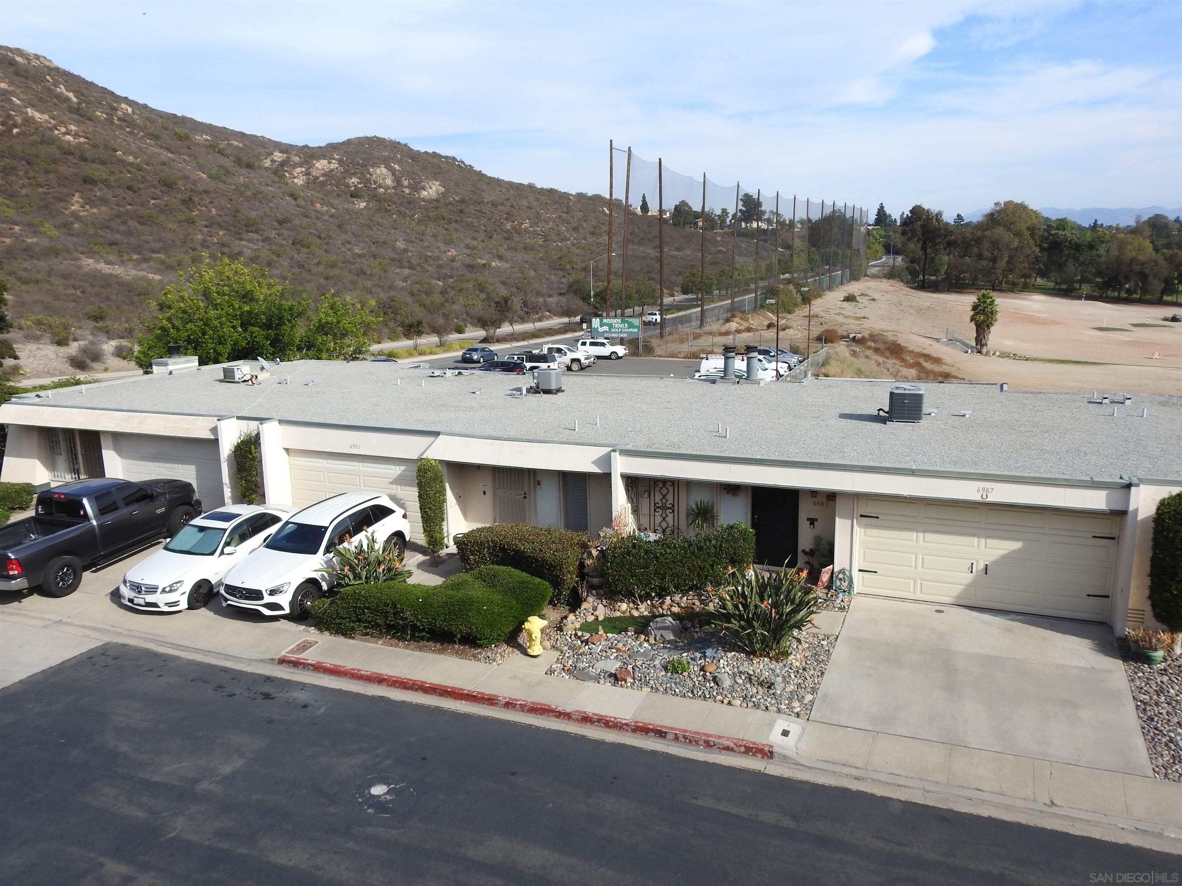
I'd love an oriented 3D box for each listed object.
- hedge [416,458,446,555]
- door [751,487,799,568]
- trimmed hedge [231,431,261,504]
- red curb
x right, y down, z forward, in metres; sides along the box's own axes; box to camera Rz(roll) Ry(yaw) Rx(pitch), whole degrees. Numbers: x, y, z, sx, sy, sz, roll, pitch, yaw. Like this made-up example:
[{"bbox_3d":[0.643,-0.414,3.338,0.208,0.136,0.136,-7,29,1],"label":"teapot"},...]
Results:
[{"bbox_3d":[-3.732,1.512,22.383,0.630,2.350,0.590,-1,12,0],"label":"hedge"},{"bbox_3d":[3.995,1.692,20.787,1.040,2.050,0.080,4,13,23],"label":"door"},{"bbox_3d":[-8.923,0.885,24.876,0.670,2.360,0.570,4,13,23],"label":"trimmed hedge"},{"bbox_3d":[-1.546,4.369,16.072,9.230,0.160,0.180,4,13,23],"label":"red curb"}]

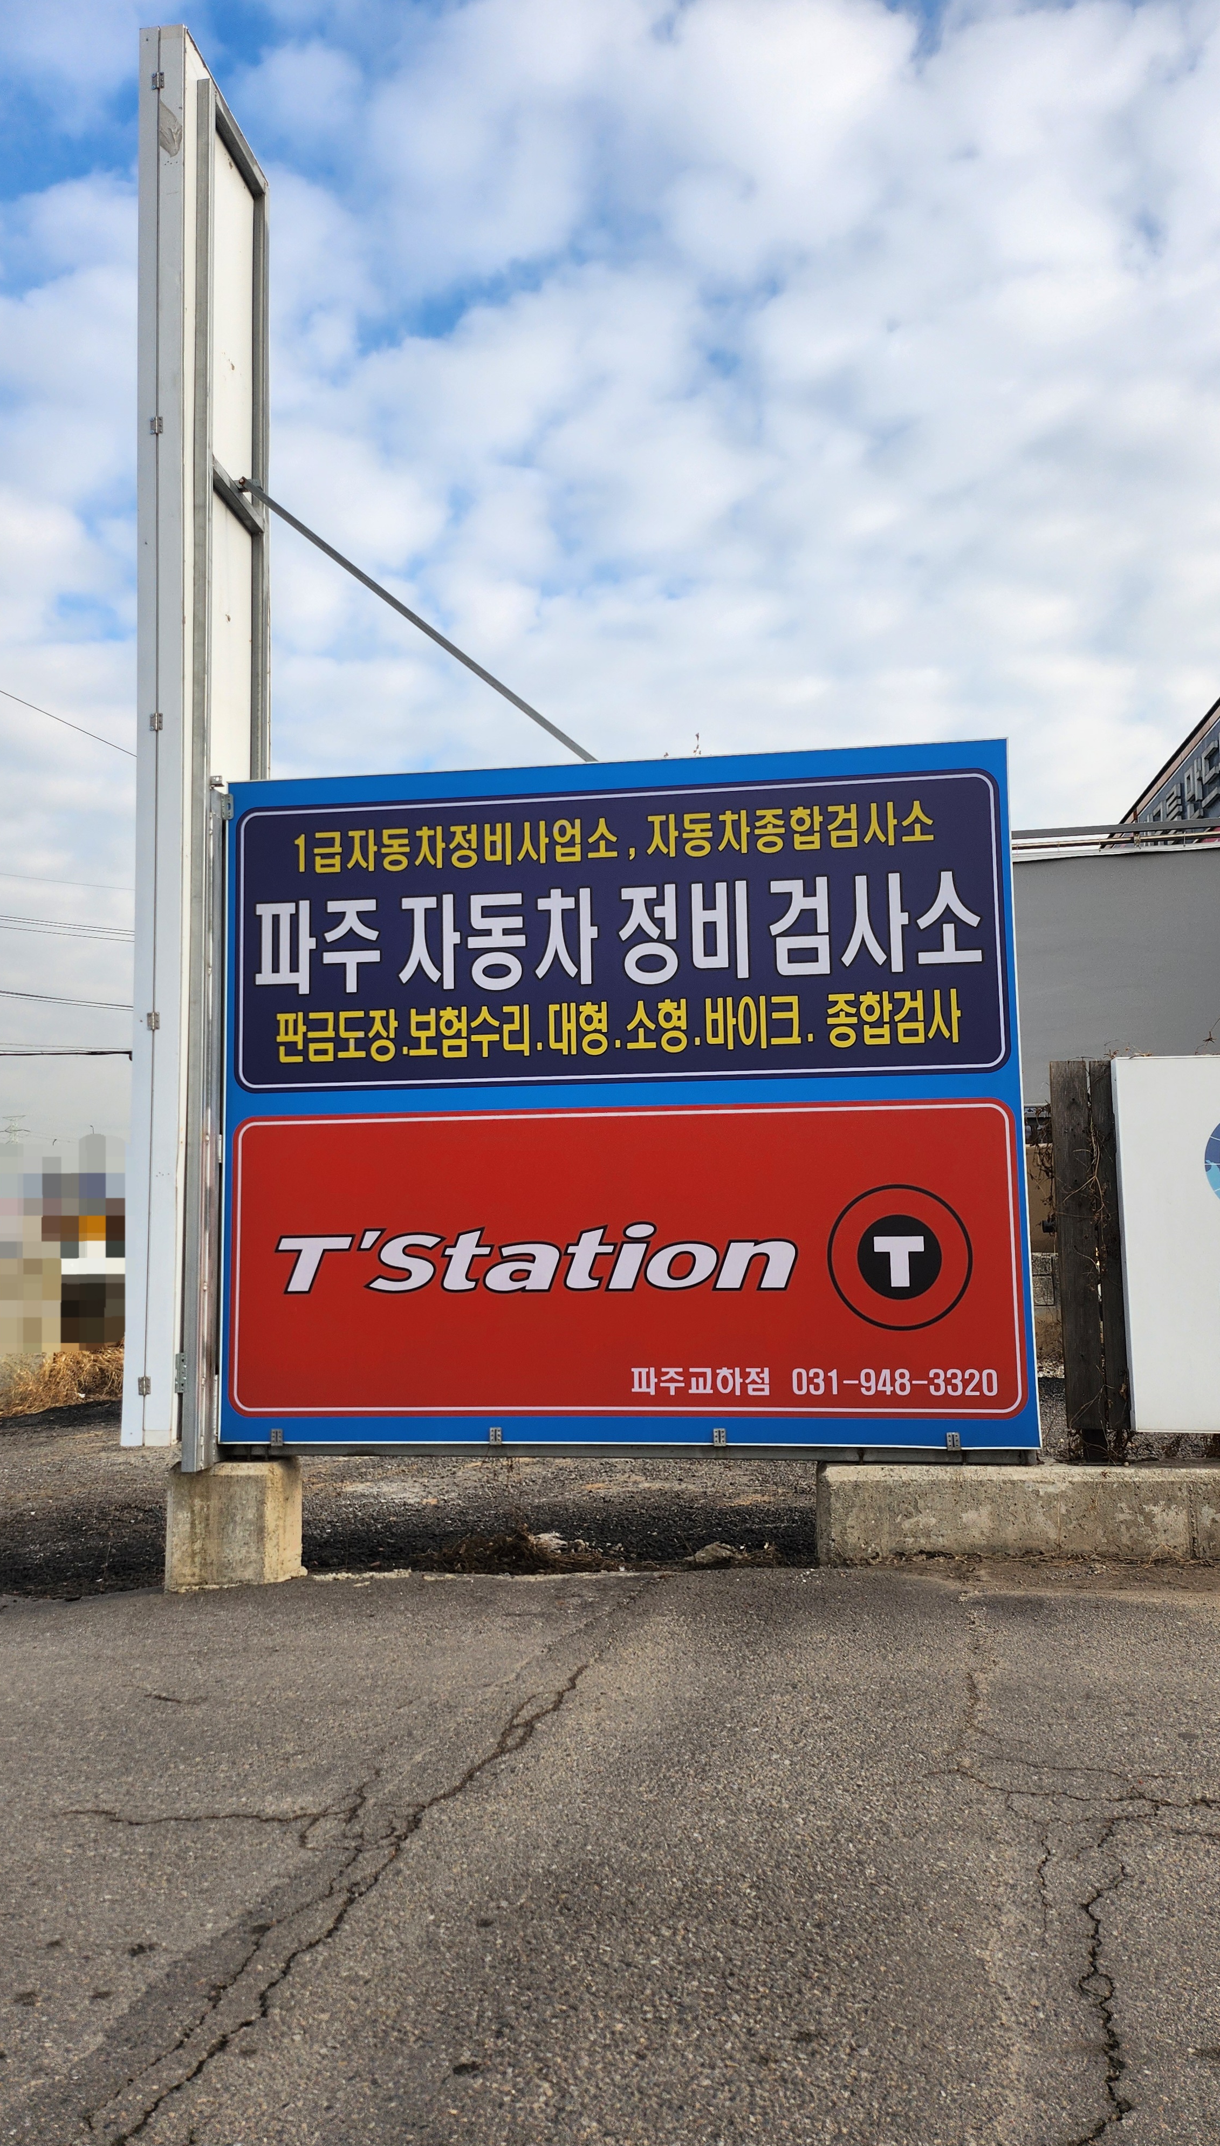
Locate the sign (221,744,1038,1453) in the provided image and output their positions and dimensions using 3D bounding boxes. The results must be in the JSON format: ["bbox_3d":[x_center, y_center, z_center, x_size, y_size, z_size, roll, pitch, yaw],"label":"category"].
[{"bbox_3d":[0.011,0.106,6.195,3.325,2.833,0.153,-2,-6,8],"label":"sign"}]

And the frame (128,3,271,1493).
[{"bbox_3d":[-1.840,-1.473,6.787,0.250,6.319,1.024,-2,-6,7],"label":"frame"}]

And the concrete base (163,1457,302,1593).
[{"bbox_3d":[-1.600,1.892,6.328,0.524,0.517,0.357,-2,-6,8],"label":"concrete base"}]

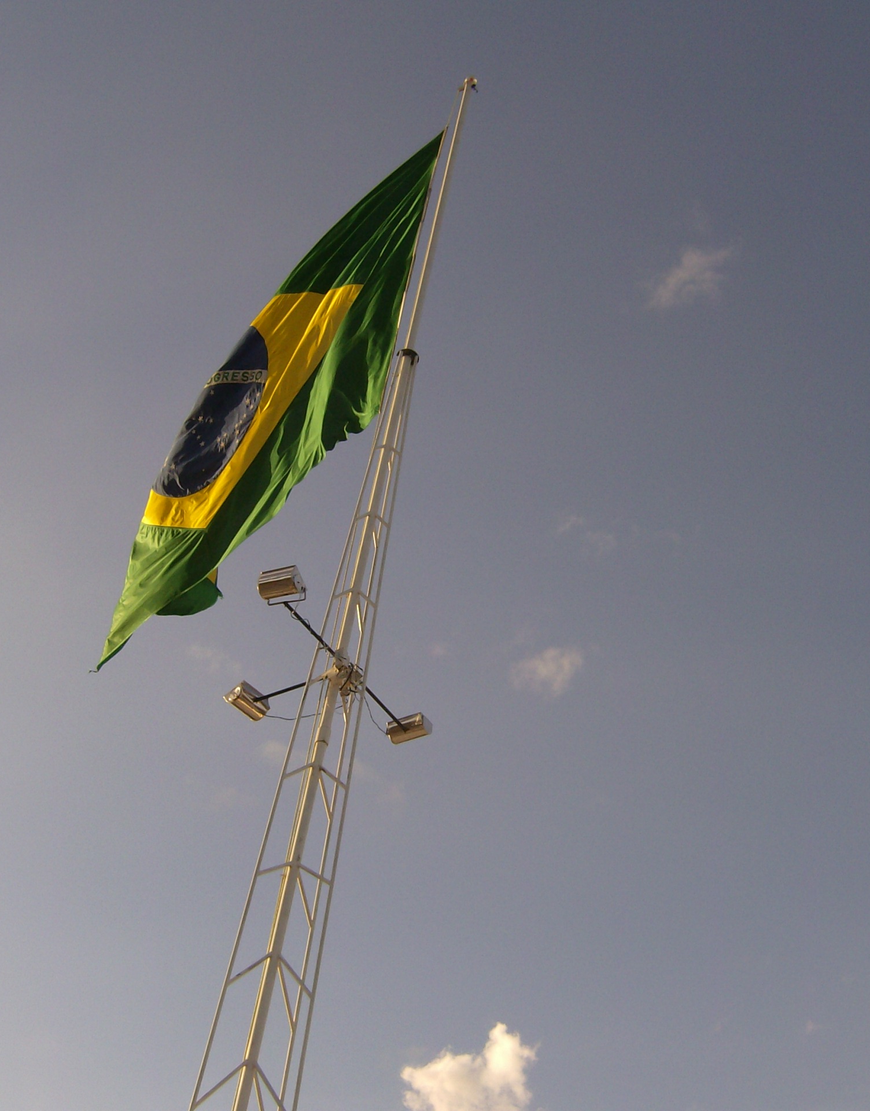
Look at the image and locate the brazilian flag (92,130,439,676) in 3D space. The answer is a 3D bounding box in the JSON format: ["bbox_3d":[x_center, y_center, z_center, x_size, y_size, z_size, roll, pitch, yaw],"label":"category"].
[{"bbox_3d":[-2.302,-2.137,21.610,1.100,6.387,6.215,32,-42,-26],"label":"brazilian flag"}]

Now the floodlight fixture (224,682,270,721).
[{"bbox_3d":[-2.089,1.619,17.126,0.260,0.190,0.440,-40,-54,11],"label":"floodlight fixture"}]

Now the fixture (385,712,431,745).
[{"bbox_3d":[-0.302,1.912,17.100,0.440,0.190,0.260,-15,-47,30],"label":"fixture"}]

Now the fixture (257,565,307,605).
[{"bbox_3d":[-1.528,0.278,15.380,0.420,0.200,0.260,-10,-70,25],"label":"fixture"}]

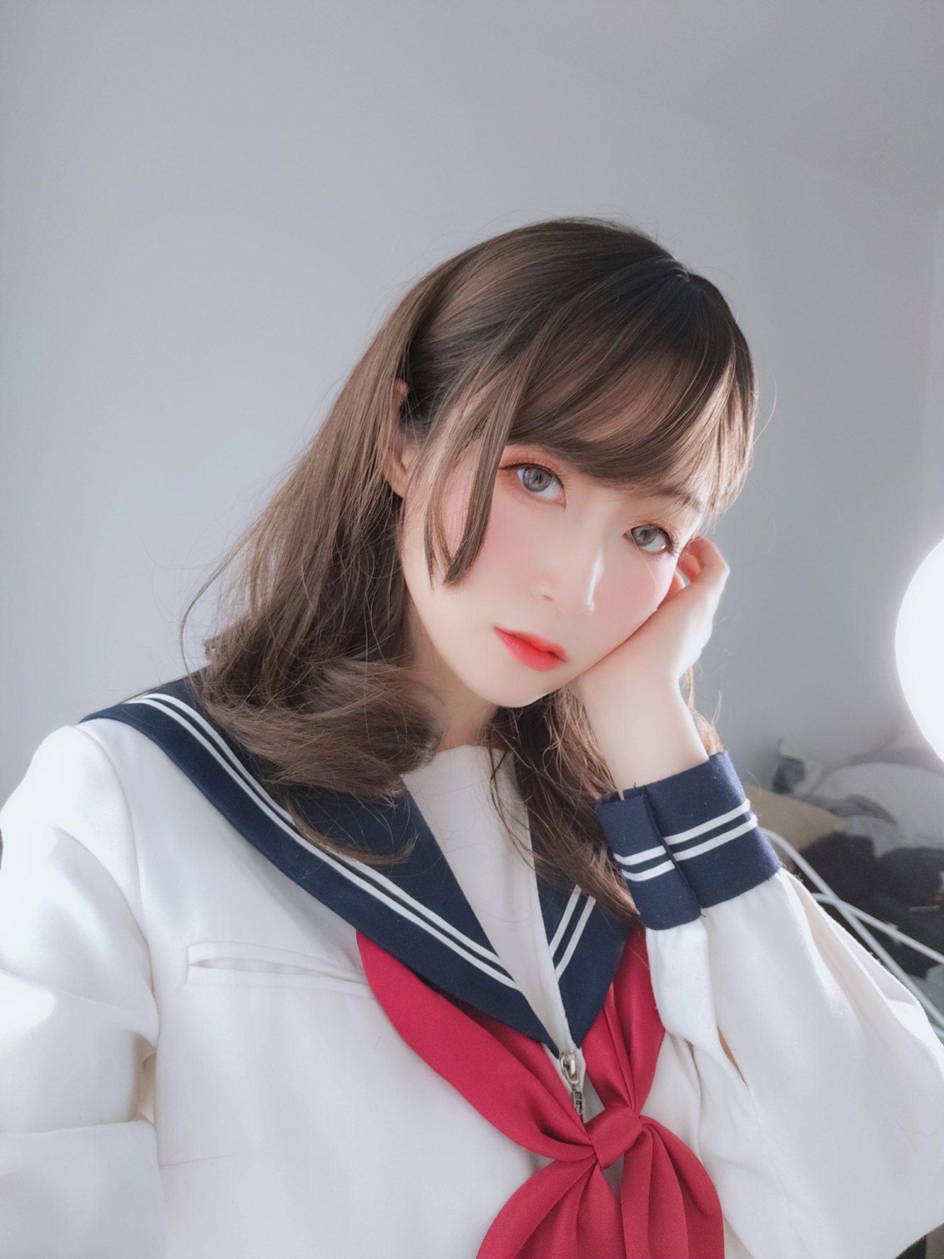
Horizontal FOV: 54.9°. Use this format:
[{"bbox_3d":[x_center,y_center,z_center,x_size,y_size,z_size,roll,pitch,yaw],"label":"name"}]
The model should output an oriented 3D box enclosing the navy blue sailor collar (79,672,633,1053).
[{"bbox_3d":[-0.015,0.125,0.535,0.380,0.220,0.240,-4,10,-27],"label":"navy blue sailor collar"}]

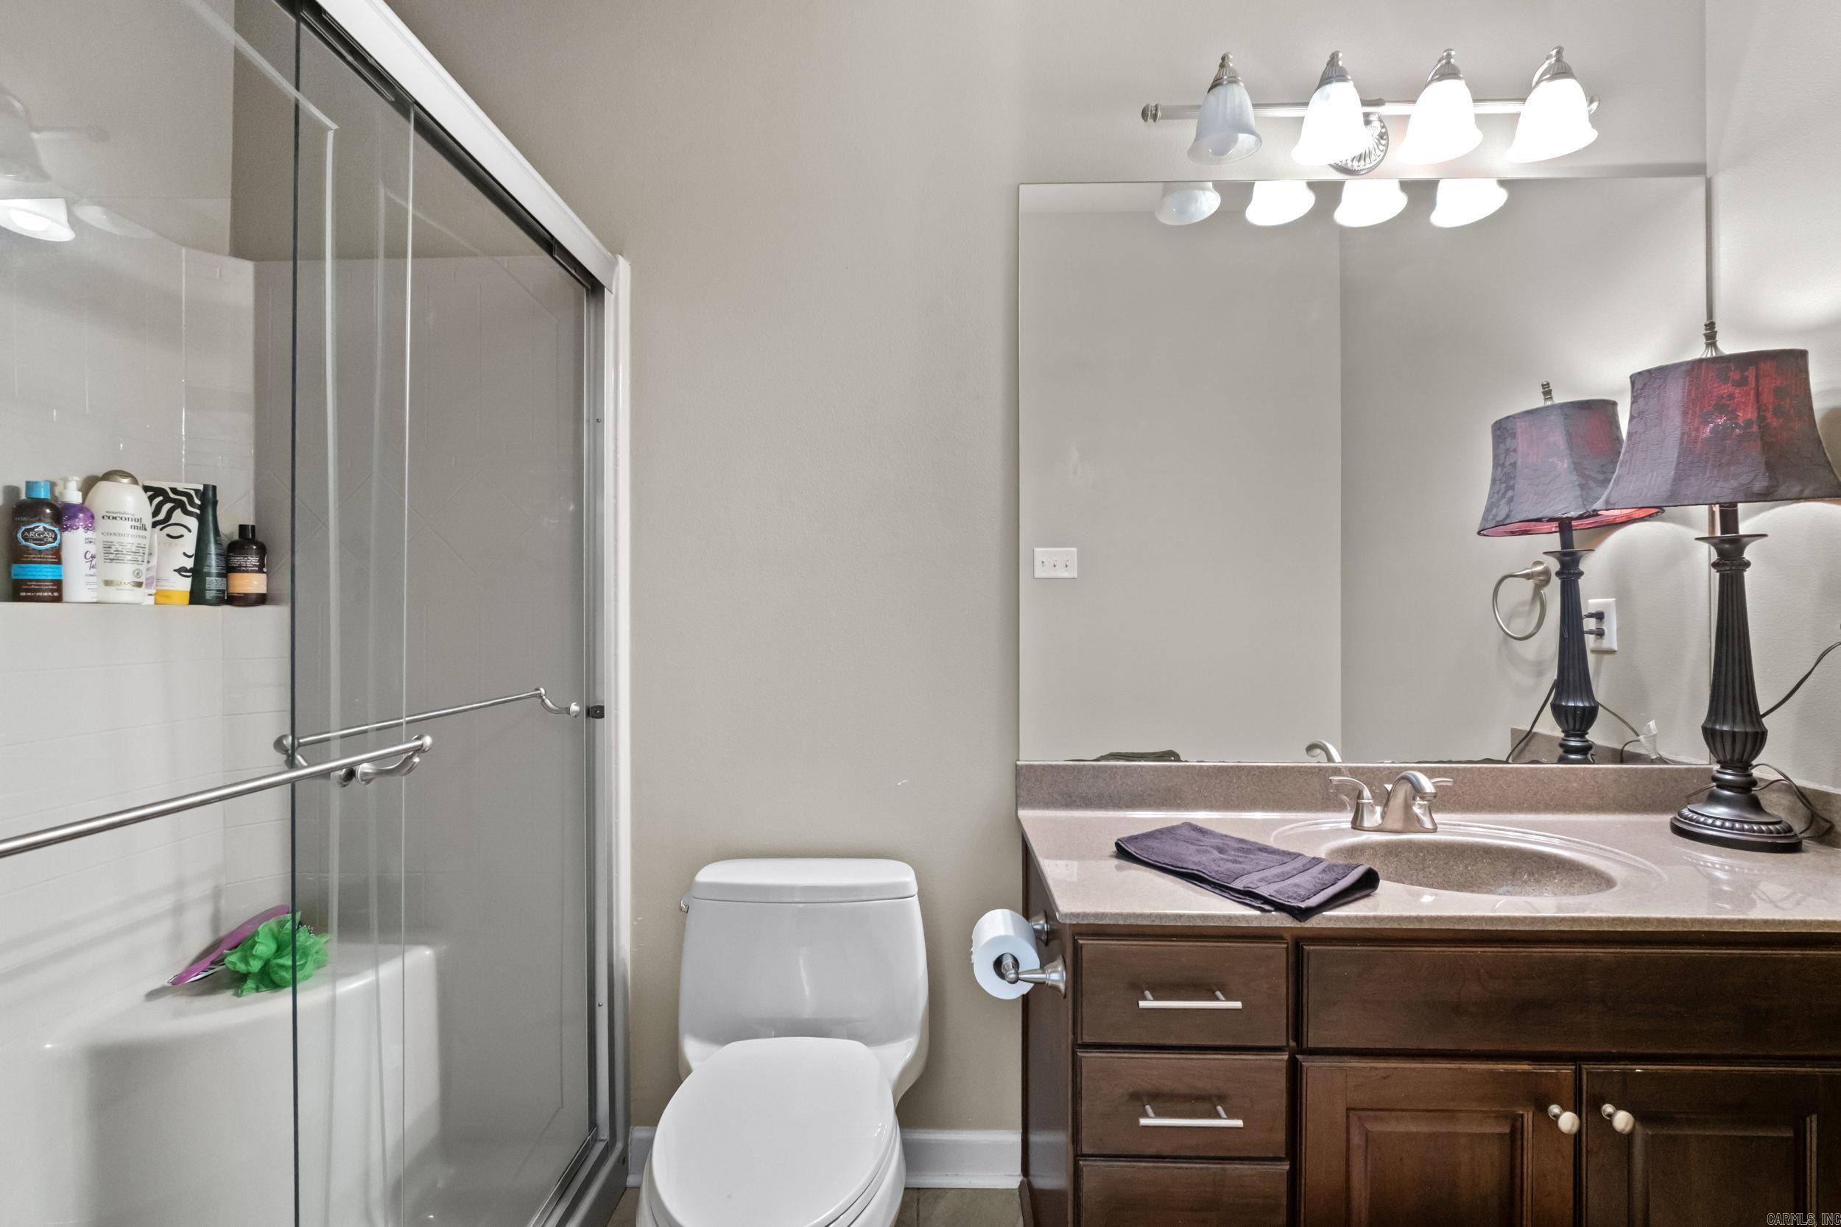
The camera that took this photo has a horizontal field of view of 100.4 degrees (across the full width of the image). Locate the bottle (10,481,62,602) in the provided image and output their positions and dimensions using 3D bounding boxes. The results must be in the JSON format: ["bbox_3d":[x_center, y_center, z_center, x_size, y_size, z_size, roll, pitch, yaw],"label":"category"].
[{"bbox_3d":[-1.378,-0.112,1.196,0.053,0.190,0.054,0,0,39],"label":"bottle"}]

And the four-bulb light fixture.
[{"bbox_3d":[0.890,-0.999,1.508,0.896,0.187,0.190,0,0,1],"label":"four-bulb light fixture"}]

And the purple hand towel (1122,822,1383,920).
[{"bbox_3d":[0.523,0.400,1.274,0.238,0.036,0.385,0,0,-32],"label":"purple hand towel"}]

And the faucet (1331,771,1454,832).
[{"bbox_3d":[0.914,0.357,1.447,0.234,0.120,0.138,0,0,1],"label":"faucet"}]

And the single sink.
[{"bbox_3d":[0.915,0.482,1.291,0.430,0.135,0.315,0,0,1],"label":"single sink"}]

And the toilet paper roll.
[{"bbox_3d":[0.133,0.535,1.210,0.100,0.100,0.105,0,0,1],"label":"toilet paper roll"}]

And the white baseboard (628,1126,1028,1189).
[{"bbox_3d":[-0.206,1.141,1.614,0.829,0.122,0.018,0,0,1],"label":"white baseboard"}]

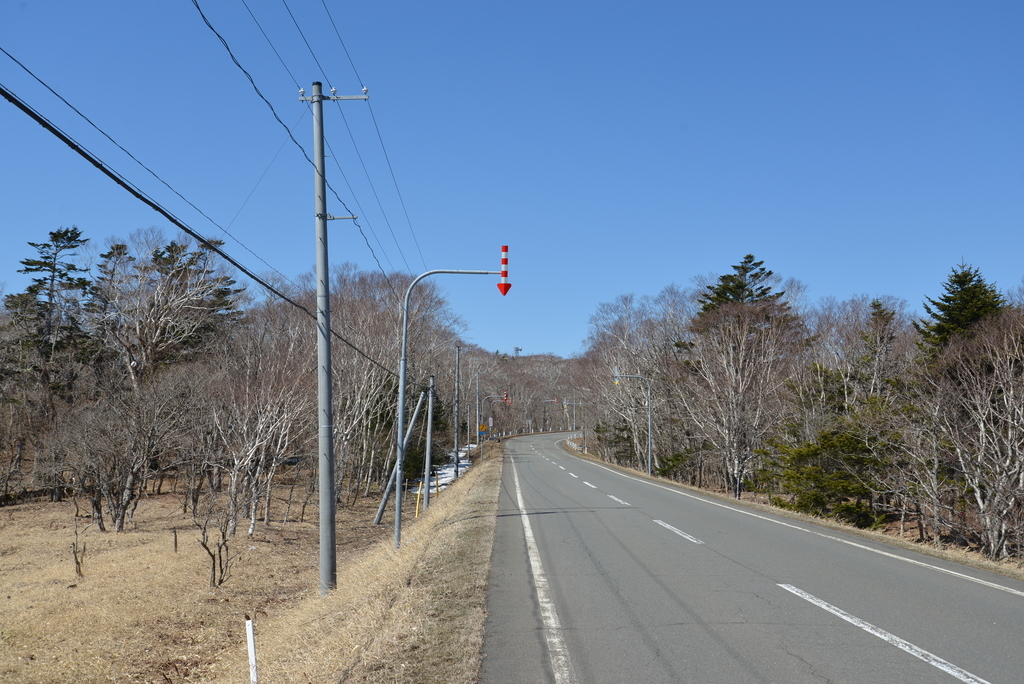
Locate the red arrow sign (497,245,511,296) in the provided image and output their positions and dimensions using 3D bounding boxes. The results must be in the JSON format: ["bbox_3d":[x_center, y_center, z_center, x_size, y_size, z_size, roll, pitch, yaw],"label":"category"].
[{"bbox_3d":[-0.171,-1.661,23.300,0.340,1.180,0.200,0,-6,0],"label":"red arrow sign"}]

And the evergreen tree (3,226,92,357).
[{"bbox_3d":[-24.413,1.045,52.692,5.200,14.429,5.200,0,-6,0],"label":"evergreen tree"}]

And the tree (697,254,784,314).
[{"bbox_3d":[10.064,1.245,43.492,5.600,10.265,5.600,0,-6,0],"label":"tree"}]

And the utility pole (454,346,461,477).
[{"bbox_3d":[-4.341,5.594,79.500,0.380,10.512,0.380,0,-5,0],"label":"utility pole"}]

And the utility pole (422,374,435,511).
[{"bbox_3d":[-3.501,4.257,42.275,0.280,5.683,0.280,2,-6,0],"label":"utility pole"}]

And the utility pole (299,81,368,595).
[{"bbox_3d":[-3.750,-0.222,20.700,1.480,10.650,0.380,0,-6,0],"label":"utility pole"}]

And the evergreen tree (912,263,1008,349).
[{"bbox_3d":[12.367,1.246,27.344,4.000,7.166,4.000,0,-6,0],"label":"evergreen tree"}]

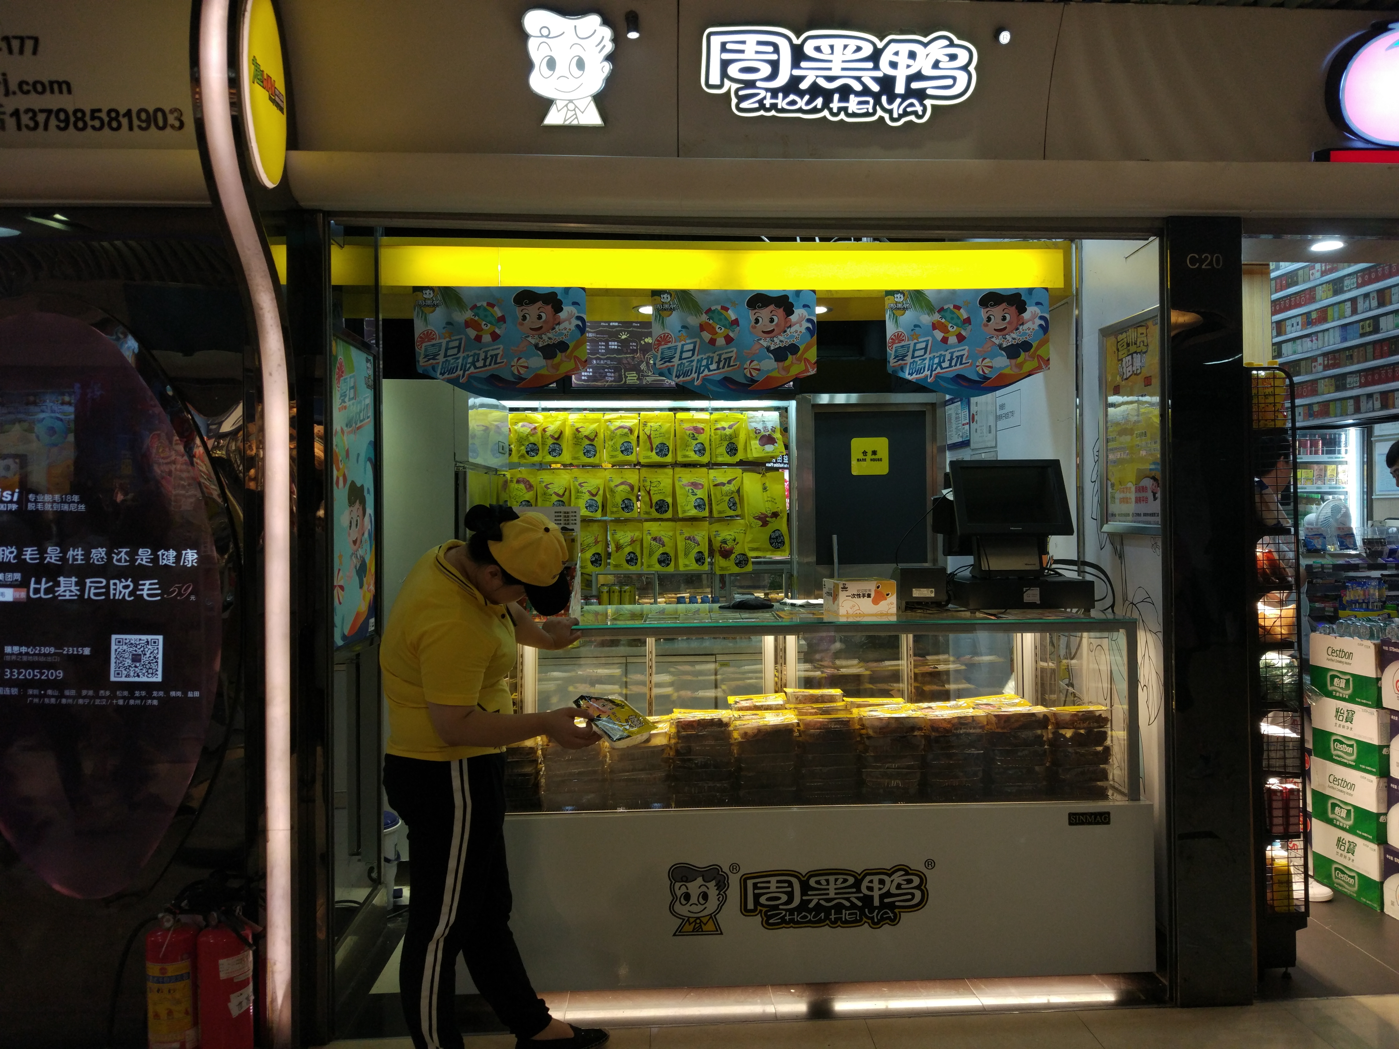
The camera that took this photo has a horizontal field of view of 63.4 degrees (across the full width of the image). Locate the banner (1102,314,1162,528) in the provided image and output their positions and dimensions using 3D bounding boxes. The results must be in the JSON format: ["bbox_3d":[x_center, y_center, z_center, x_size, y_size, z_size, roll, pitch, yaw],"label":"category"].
[{"bbox_3d":[1.435,-0.336,3.773,0.035,0.720,0.520,-1,0,-3],"label":"banner"}]

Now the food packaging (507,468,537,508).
[{"bbox_3d":[-0.844,-0.145,5.359,0.150,0.234,0.040,-1,0,-3],"label":"food packaging"}]

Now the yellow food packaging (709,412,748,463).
[{"bbox_3d":[0.139,-0.416,5.419,0.174,0.244,0.040,-1,0,-3],"label":"yellow food packaging"}]

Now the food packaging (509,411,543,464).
[{"bbox_3d":[-0.772,-0.387,5.055,0.147,0.228,0.045,0,-1,-3],"label":"food packaging"}]

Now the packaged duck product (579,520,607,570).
[{"bbox_3d":[-0.487,0.093,5.072,0.143,0.228,0.045,0,-1,-3],"label":"packaged duck product"}]

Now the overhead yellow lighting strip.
[{"bbox_3d":[-0.051,-0.971,4.286,2.870,0.185,0.160,-1,0,-3],"label":"overhead yellow lighting strip"}]

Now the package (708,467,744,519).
[{"bbox_3d":[0.122,-0.141,5.107,0.150,0.227,0.045,0,-1,-3],"label":"package"}]

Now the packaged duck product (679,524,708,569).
[{"bbox_3d":[-0.026,0.110,5.408,0.151,0.225,0.040,-1,0,-3],"label":"packaged duck product"}]

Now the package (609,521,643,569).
[{"bbox_3d":[-0.329,0.098,5.081,0.145,0.214,0.045,0,-1,-3],"label":"package"}]

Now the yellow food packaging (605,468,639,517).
[{"bbox_3d":[-0.364,-0.156,5.388,0.161,0.235,0.040,-1,0,-3],"label":"yellow food packaging"}]

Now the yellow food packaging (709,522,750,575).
[{"bbox_3d":[0.146,0.112,5.388,0.176,0.243,0.040,-1,0,-3],"label":"yellow food packaging"}]

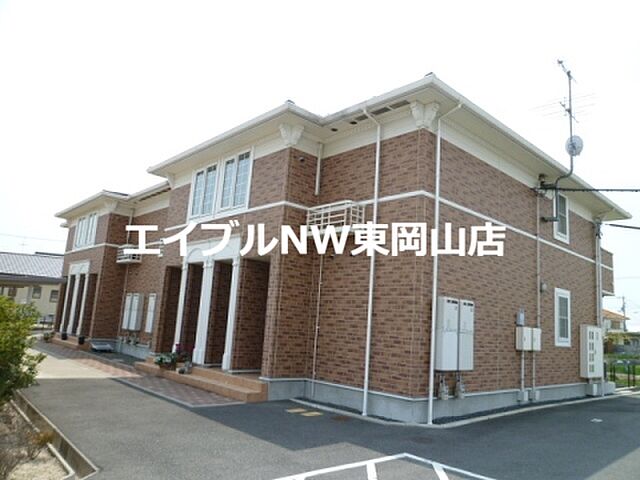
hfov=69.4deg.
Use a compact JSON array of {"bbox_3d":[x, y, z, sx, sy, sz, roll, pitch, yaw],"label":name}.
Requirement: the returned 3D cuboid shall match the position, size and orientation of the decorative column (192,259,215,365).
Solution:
[{"bbox_3d":[-2.874,1.776,11.480,0.180,2.578,0.410,14,-14,-41],"label":"decorative column"}]

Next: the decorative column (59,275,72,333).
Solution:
[{"bbox_3d":[-11.254,2.819,20.495,0.090,2.480,0.190,13,-13,-41],"label":"decorative column"}]

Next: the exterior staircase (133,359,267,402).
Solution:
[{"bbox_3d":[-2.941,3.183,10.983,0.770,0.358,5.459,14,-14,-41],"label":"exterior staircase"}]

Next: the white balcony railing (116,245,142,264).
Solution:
[{"bbox_3d":[-7.219,0.569,17.522,0.450,0.650,1.320,13,-13,-41],"label":"white balcony railing"}]

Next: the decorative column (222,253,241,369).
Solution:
[{"bbox_3d":[-2.012,1.666,10.535,0.160,2.578,0.220,14,-14,-41],"label":"decorative column"}]

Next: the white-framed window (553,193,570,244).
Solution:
[{"bbox_3d":[6.608,-0.624,12.645,1.093,1.368,0.117,14,-14,-41],"label":"white-framed window"}]

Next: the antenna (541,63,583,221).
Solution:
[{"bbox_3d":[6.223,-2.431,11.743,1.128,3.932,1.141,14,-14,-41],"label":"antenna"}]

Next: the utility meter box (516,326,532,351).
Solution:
[{"bbox_3d":[4.535,2.195,10.235,0.470,0.487,0.145,13,-13,-41],"label":"utility meter box"}]

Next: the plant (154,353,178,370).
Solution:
[{"bbox_3d":[-3.906,3.092,11.762,0.440,0.454,0.522,14,-14,-41],"label":"plant"}]

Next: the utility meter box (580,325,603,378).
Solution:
[{"bbox_3d":[7.584,3.119,12.898,1.100,1.375,0.195,13,-13,-41],"label":"utility meter box"}]

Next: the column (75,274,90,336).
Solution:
[{"bbox_3d":[-9.513,2.591,18.605,0.090,2.500,0.190,13,-13,-41],"label":"column"}]

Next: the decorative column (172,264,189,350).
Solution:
[{"bbox_3d":[-3.738,1.866,12.327,0.090,2.500,0.190,13,-13,-41],"label":"decorative column"}]

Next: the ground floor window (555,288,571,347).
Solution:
[{"bbox_3d":[6.383,2.036,12.129,1.100,1.499,0.117,14,-14,-41],"label":"ground floor window"}]

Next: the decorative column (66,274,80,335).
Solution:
[{"bbox_3d":[-10.627,2.784,19.976,0.180,2.551,0.410,14,-14,-41],"label":"decorative column"}]

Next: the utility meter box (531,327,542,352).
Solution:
[{"bbox_3d":[4.888,2.276,10.550,0.465,0.487,0.145,13,-13,-41],"label":"utility meter box"}]

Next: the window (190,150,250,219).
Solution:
[{"bbox_3d":[-2.586,-1.317,11.791,0.110,1.380,2.860,13,-13,-41],"label":"window"}]

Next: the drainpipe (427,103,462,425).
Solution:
[{"bbox_3d":[2.198,0.307,8.094,0.070,5.680,0.490,13,-13,-41],"label":"drainpipe"}]

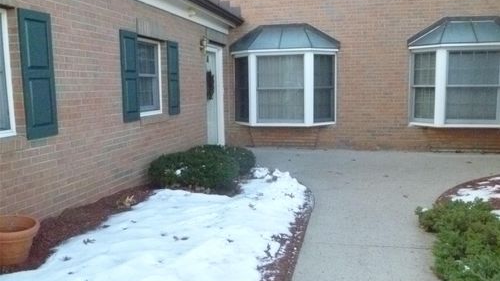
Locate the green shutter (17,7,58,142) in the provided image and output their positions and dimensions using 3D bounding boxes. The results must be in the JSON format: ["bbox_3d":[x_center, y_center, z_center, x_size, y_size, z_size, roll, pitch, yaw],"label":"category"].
[{"bbox_3d":[-1.864,-0.569,3.552,0.040,1.080,0.358,2,8,15],"label":"green shutter"}]

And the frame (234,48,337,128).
[{"bbox_3d":[0.635,-1.075,8.194,2.171,1.512,0.572,2,8,15],"label":"frame"}]

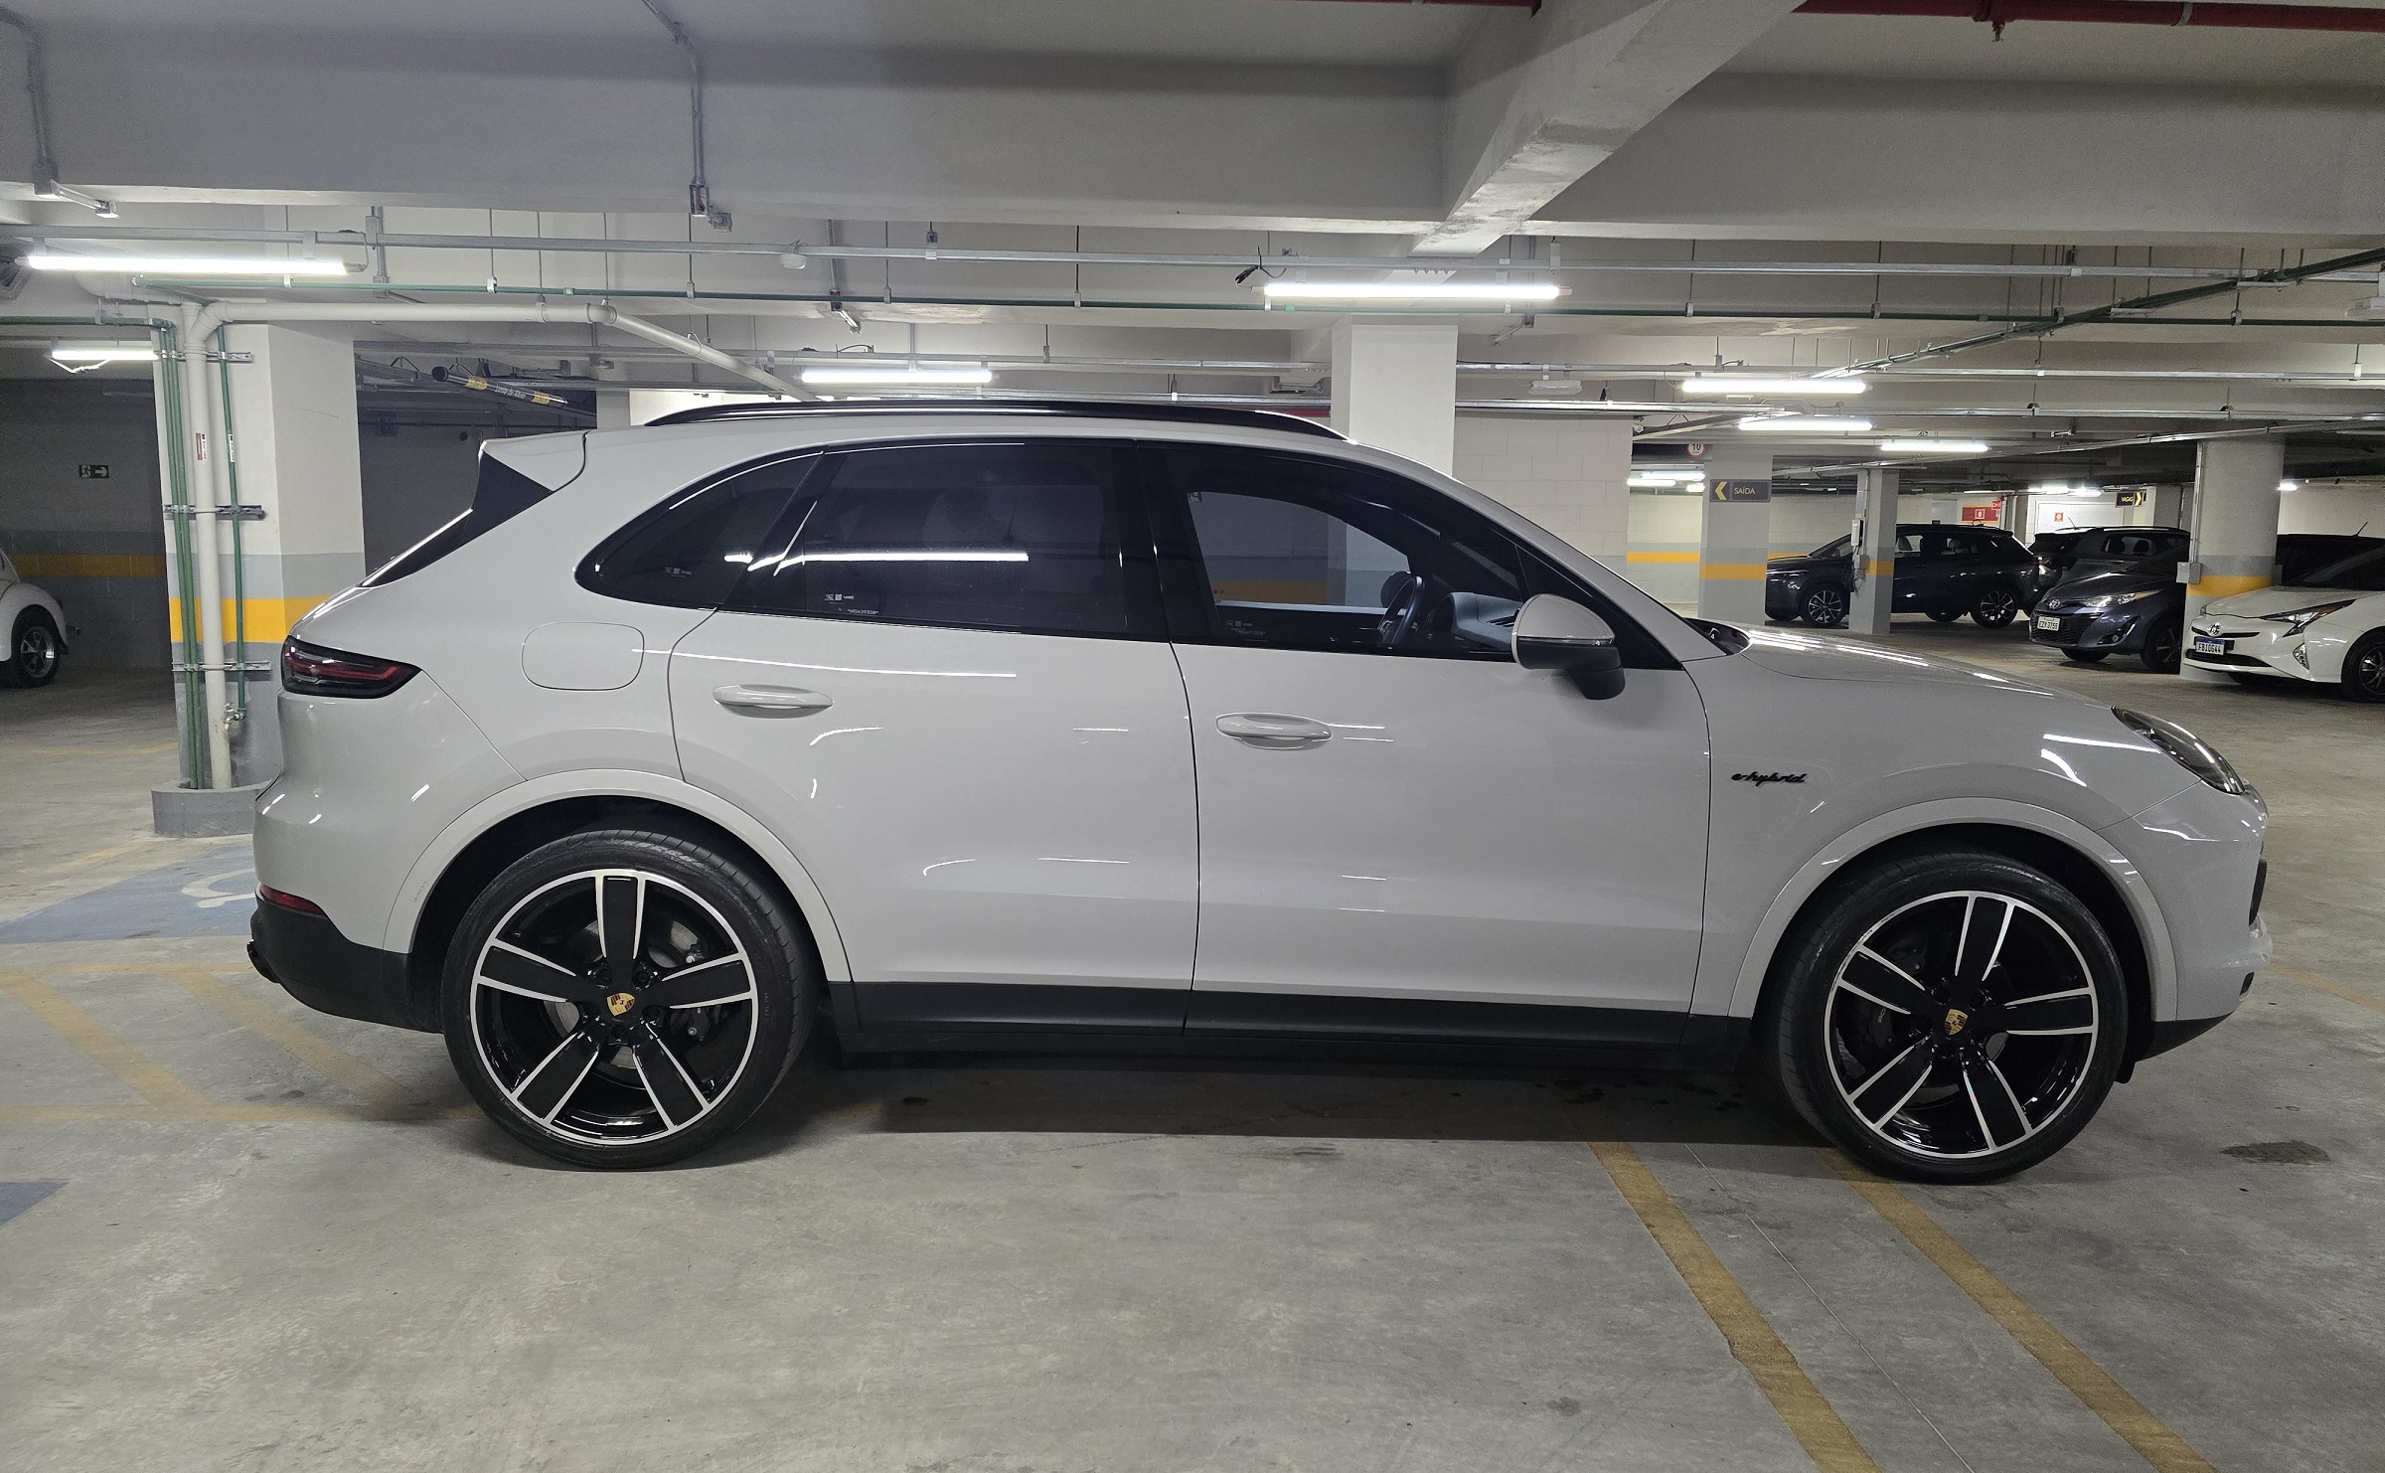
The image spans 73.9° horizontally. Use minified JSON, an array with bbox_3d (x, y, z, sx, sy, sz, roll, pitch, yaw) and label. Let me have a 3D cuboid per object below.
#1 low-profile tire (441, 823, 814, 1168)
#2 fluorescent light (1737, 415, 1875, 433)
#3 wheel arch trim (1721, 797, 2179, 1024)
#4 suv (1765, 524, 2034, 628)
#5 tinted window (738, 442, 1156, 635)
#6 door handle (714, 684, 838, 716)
[{"bbox_3d":[-1.234,0.565,3.526,0.737,0.737,0.305,1,8,0],"label":"low-profile tire"},{"bbox_3d":[5.651,-2.875,14.600,1.240,0.090,0.100,1,8,-2],"label":"fluorescent light"},{"bbox_3d":[1.650,0.378,3.440,0.965,0.485,0.120,1,7,-1],"label":"wheel arch trim"},{"bbox_3d":[10.956,-2.566,25.135,4.460,1.620,1.825,0,7,-3],"label":"suv"},{"bbox_3d":[-0.532,-0.438,3.487,0.922,0.469,0.090,1,-16,0],"label":"tinted window"},{"bbox_3d":[-0.877,-0.078,3.324,0.260,0.062,0.055,1,7,-1],"label":"door handle"}]

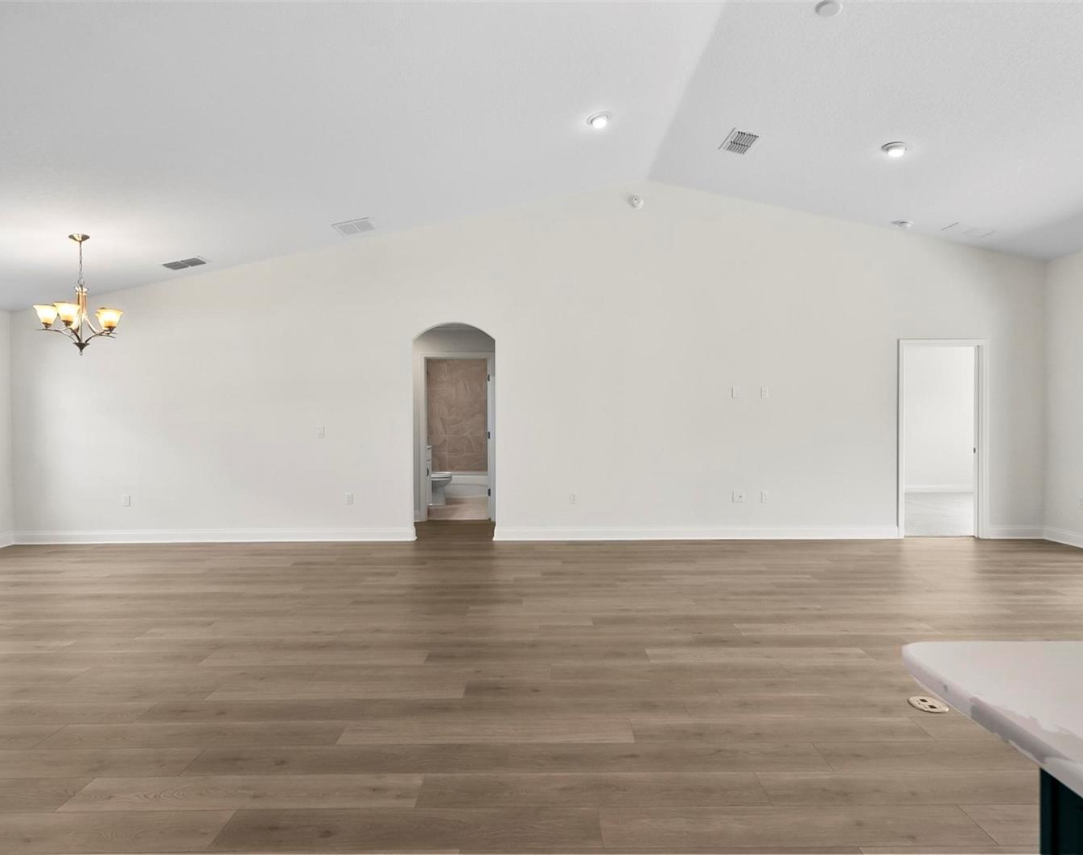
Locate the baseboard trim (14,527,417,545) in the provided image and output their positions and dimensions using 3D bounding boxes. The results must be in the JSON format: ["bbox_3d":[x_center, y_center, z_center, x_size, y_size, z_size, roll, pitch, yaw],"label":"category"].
[{"bbox_3d":[-3.425,1.146,6.017,4.207,0.137,0.018,0,1,-1],"label":"baseboard trim"}]

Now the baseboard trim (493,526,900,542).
[{"bbox_3d":[1.654,1.128,6.066,4.308,0.137,0.018,0,1,-1],"label":"baseboard trim"}]

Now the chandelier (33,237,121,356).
[{"bbox_3d":[-3.754,-1.086,4.684,0.580,0.993,0.580,0,1,-1],"label":"chandelier"}]

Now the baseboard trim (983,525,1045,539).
[{"bbox_3d":[5.041,1.116,6.099,0.643,0.137,0.018,0,1,-1],"label":"baseboard trim"}]

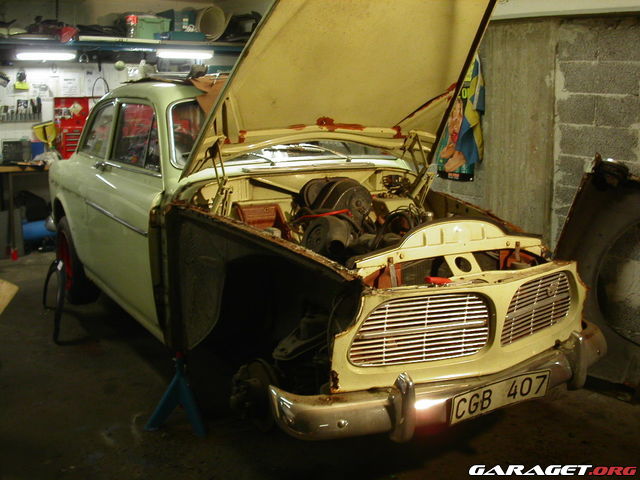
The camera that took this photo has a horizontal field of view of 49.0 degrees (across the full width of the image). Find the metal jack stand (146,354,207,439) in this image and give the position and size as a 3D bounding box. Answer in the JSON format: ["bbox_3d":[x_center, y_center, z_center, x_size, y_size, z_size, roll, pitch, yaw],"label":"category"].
[{"bbox_3d":[-0.661,0.685,3.245,0.280,0.350,0.250,-2,14,-11],"label":"metal jack stand"}]

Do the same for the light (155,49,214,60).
[{"bbox_3d":[-1.389,-1.901,7.200,0.570,0.100,0.100,-3,14,-15],"label":"light"}]

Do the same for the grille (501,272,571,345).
[{"bbox_3d":[0.831,0.255,2.678,0.520,0.235,0.060,-9,15,-43],"label":"grille"}]

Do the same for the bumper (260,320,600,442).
[{"bbox_3d":[0.569,0.484,2.582,1.580,0.240,0.330,-5,13,-31],"label":"bumper"}]

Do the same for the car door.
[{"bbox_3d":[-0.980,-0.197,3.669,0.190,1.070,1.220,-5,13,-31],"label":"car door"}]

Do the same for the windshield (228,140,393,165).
[{"bbox_3d":[-0.175,-0.569,3.645,1.270,0.470,0.240,-5,-29,-31],"label":"windshield"}]

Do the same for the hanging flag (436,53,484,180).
[{"bbox_3d":[1.019,-0.898,5.150,0.080,0.910,0.410,-9,17,-36],"label":"hanging flag"}]

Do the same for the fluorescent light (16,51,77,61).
[{"bbox_3d":[-2.686,-1.812,6.900,0.570,0.090,0.100,-3,14,-15],"label":"fluorescent light"}]

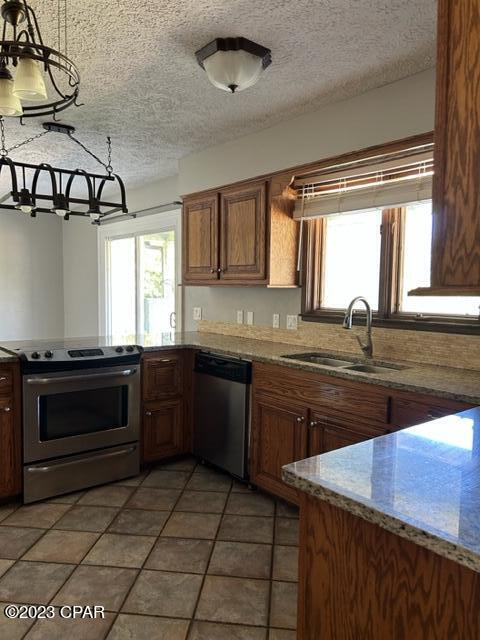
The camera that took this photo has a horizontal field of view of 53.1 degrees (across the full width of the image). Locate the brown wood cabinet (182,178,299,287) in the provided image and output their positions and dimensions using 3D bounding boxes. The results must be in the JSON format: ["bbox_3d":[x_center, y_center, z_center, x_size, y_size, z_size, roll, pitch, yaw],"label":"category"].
[{"bbox_3d":[-0.030,-0.652,3.857,0.323,0.762,1.120,-2,5,-40],"label":"brown wood cabinet"}]

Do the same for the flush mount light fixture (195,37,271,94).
[{"bbox_3d":[-0.031,-1.190,2.343,0.350,0.156,0.350,-2,5,-40],"label":"flush mount light fixture"}]

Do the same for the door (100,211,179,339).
[{"bbox_3d":[-1.218,-0.102,5.578,0.110,2.100,1.980,-2,5,-40],"label":"door"}]

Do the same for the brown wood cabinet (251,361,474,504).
[{"bbox_3d":[0.776,0.715,2.681,0.622,0.856,1.488,-2,5,-40],"label":"brown wood cabinet"}]

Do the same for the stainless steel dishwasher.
[{"bbox_3d":[0.093,0.651,3.479,0.605,0.816,0.604,-2,5,-40],"label":"stainless steel dishwasher"}]

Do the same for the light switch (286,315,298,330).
[{"bbox_3d":[0.390,0.022,3.622,0.014,0.114,0.116,-2,5,-40],"label":"light switch"}]

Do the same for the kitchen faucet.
[{"bbox_3d":[0.717,0.049,2.905,0.305,0.385,0.080,-2,5,-40],"label":"kitchen faucet"}]

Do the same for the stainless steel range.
[{"bbox_3d":[-1.177,0.632,3.308,0.765,0.925,0.680,-2,5,-40],"label":"stainless steel range"}]

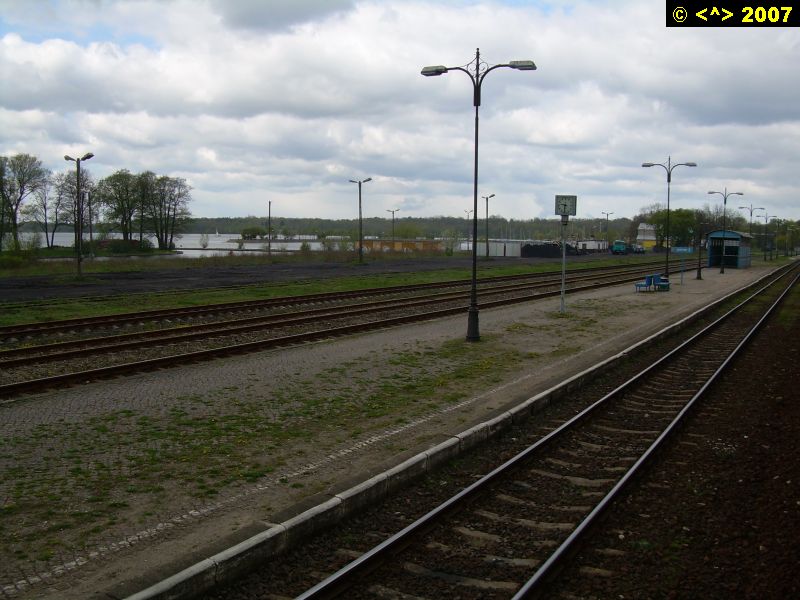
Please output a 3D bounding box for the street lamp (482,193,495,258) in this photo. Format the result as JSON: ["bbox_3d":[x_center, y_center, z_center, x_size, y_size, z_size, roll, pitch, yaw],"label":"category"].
[{"bbox_3d":[13.172,-11.068,131.000,2.000,9.200,0.400,3,5,26],"label":"street lamp"}]

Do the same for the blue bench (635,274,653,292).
[{"bbox_3d":[12.896,-0.835,46.438,0.640,0.840,1.300,3,5,26],"label":"blue bench"}]

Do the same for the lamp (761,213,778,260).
[{"bbox_3d":[56.107,-9.645,134.443,2.800,7.550,0.350,3,5,26],"label":"lamp"}]

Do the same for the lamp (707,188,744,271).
[{"bbox_3d":[28.337,-6.036,76.711,2.800,7.550,0.350,3,5,26],"label":"lamp"}]

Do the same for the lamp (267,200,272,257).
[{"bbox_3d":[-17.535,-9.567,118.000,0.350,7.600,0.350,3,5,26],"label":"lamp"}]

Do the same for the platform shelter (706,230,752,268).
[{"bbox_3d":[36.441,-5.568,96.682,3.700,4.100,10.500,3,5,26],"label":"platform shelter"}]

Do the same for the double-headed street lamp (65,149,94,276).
[{"bbox_3d":[-22.445,-5.973,61.500,2.600,8.650,0.400,3,5,26],"label":"double-headed street lamp"}]

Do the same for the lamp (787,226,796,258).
[{"bbox_3d":[96.728,-14.454,216.977,2.600,7.600,0.350,3,5,26],"label":"lamp"}]

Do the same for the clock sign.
[{"bbox_3d":[6.230,-3.501,32.823,0.720,0.740,0.280,3,5,26],"label":"clock sign"}]

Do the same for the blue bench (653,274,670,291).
[{"bbox_3d":[13.758,-0.804,46.229,0.640,0.840,1.300,3,5,26],"label":"blue bench"}]

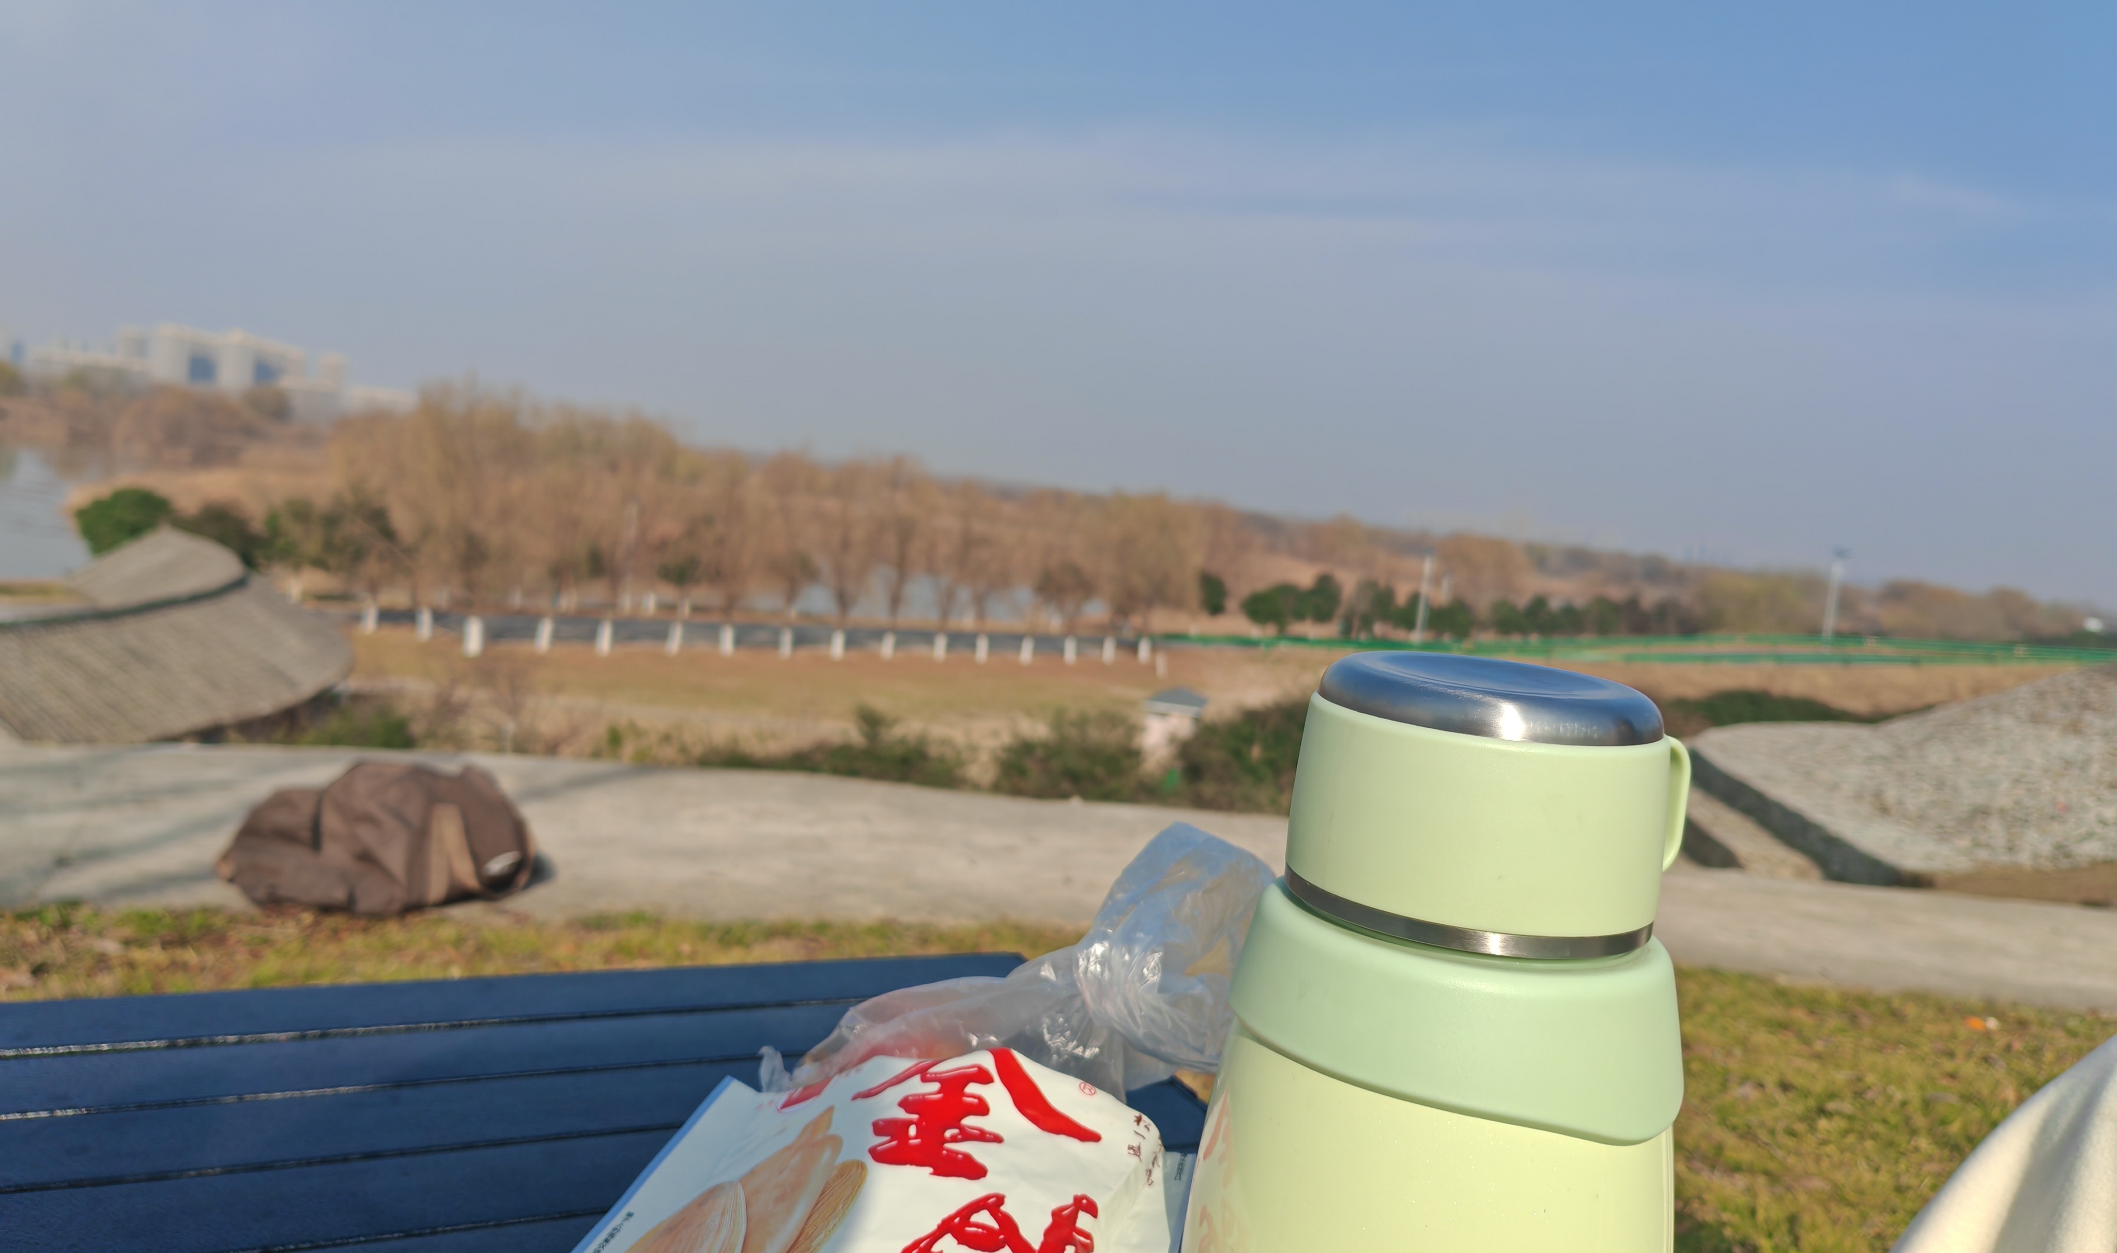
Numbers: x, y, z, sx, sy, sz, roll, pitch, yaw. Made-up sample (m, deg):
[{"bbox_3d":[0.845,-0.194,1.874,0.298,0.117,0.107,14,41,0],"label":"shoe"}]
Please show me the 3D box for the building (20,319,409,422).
[{"bbox_3d":[-244.952,-74.279,480.000,102.000,19.000,35.000,4,6,-27],"label":"building"}]

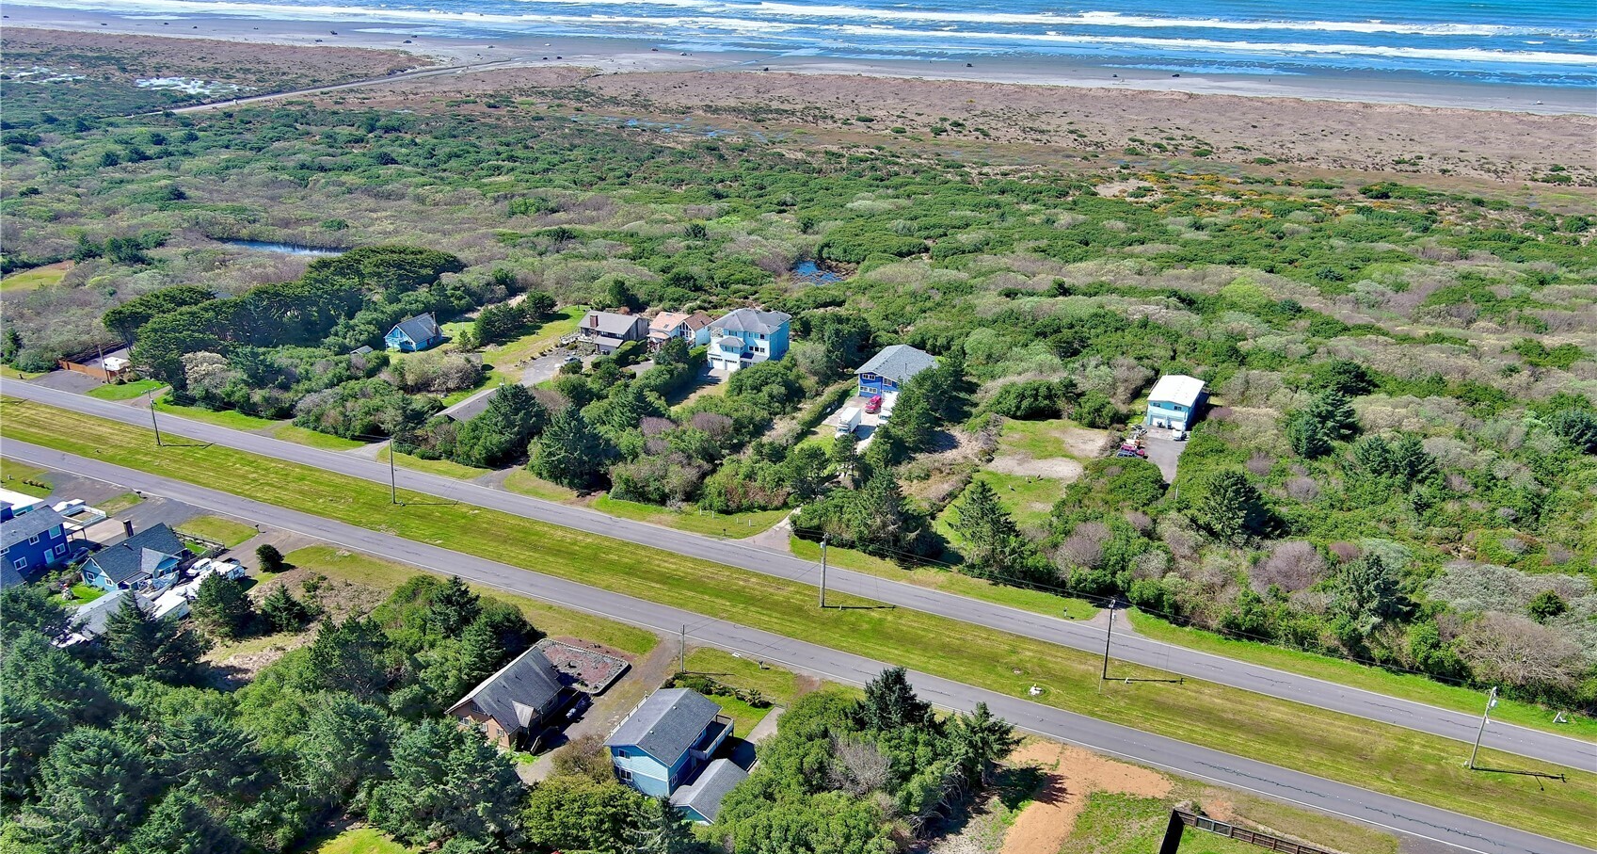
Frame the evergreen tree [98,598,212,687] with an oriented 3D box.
[{"bbox_3d":[-91.132,28.037,178.680,13.200,11.800,13.200,0,22,0],"label":"evergreen tree"}]

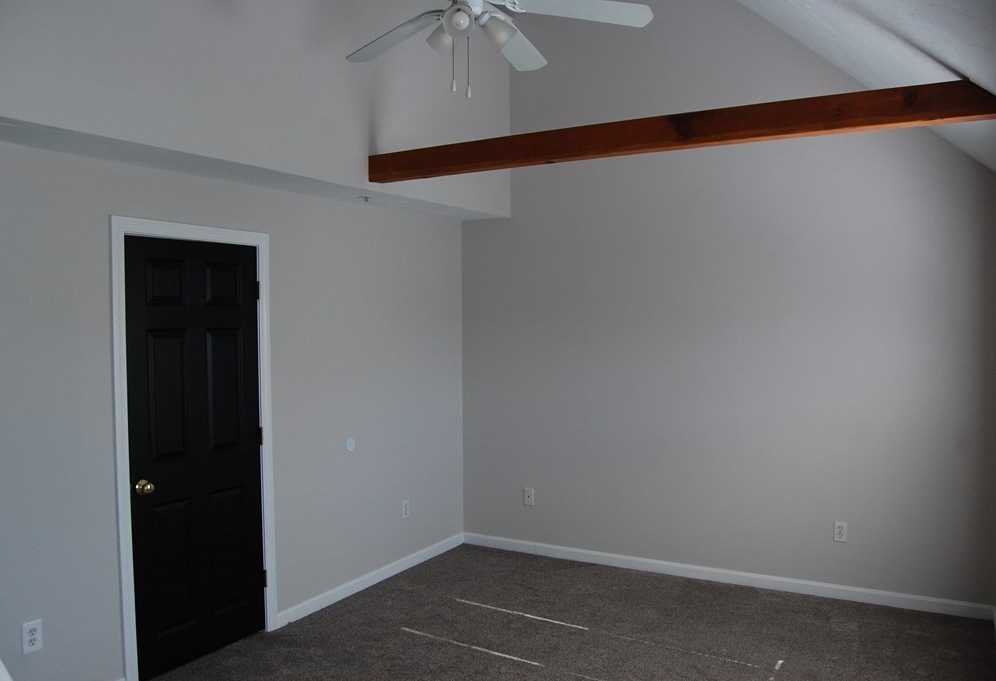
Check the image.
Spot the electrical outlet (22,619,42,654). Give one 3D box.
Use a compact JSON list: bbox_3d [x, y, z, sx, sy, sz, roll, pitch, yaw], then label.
[{"bbox_3d":[-1.758,1.120,2.900,0.008,0.116,0.073,0,2,30],"label":"electrical outlet"}]

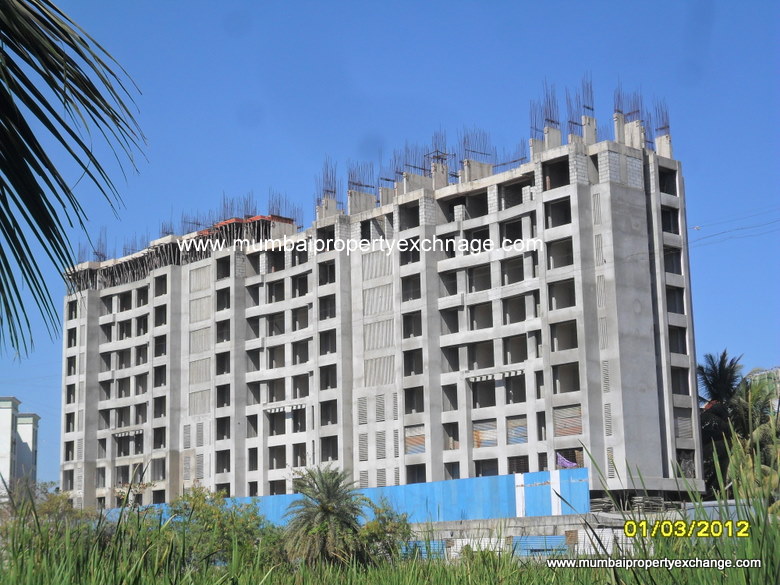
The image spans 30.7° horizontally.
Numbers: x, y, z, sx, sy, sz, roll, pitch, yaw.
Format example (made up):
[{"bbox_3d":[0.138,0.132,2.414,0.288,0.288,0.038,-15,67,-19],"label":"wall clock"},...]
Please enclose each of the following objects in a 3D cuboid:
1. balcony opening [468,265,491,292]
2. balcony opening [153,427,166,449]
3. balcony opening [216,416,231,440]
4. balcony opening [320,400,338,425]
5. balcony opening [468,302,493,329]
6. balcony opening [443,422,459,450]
[{"bbox_3d":[7.021,-1.036,107.089,0.700,1.956,2.348,9,-15,-42],"label":"balcony opening"},{"bbox_3d":[-22.020,14.069,137.143,0.500,2.040,1.970,9,-15,-43],"label":"balcony opening"},{"bbox_3d":[-14.572,12.196,126.657,0.700,1.909,2.014,9,-15,-42],"label":"balcony opening"},{"bbox_3d":[-4.819,9.877,115.838,0.350,1.967,2.056,9,-15,-42],"label":"balcony opening"},{"bbox_3d":[7.089,1.851,106.479,0.700,1.899,2.398,9,-15,-42],"label":"balcony opening"},{"bbox_3d":[4.817,11.161,109.692,0.300,2.009,1.720,9,-15,-42],"label":"balcony opening"}]

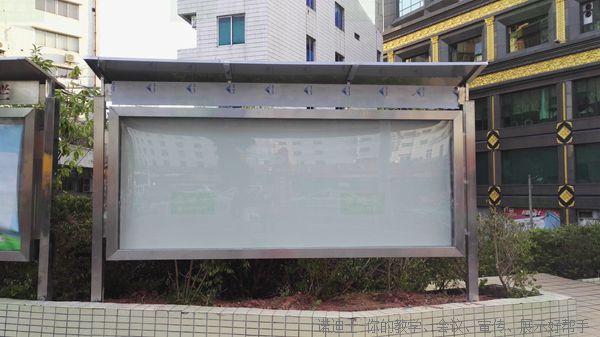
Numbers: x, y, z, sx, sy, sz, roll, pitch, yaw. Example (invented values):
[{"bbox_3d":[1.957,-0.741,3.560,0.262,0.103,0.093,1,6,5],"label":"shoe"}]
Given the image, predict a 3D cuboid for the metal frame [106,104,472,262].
[{"bbox_3d":[-0.095,0.134,3.760,3.088,1.300,0.080,0,-2,-2],"label":"metal frame"}]

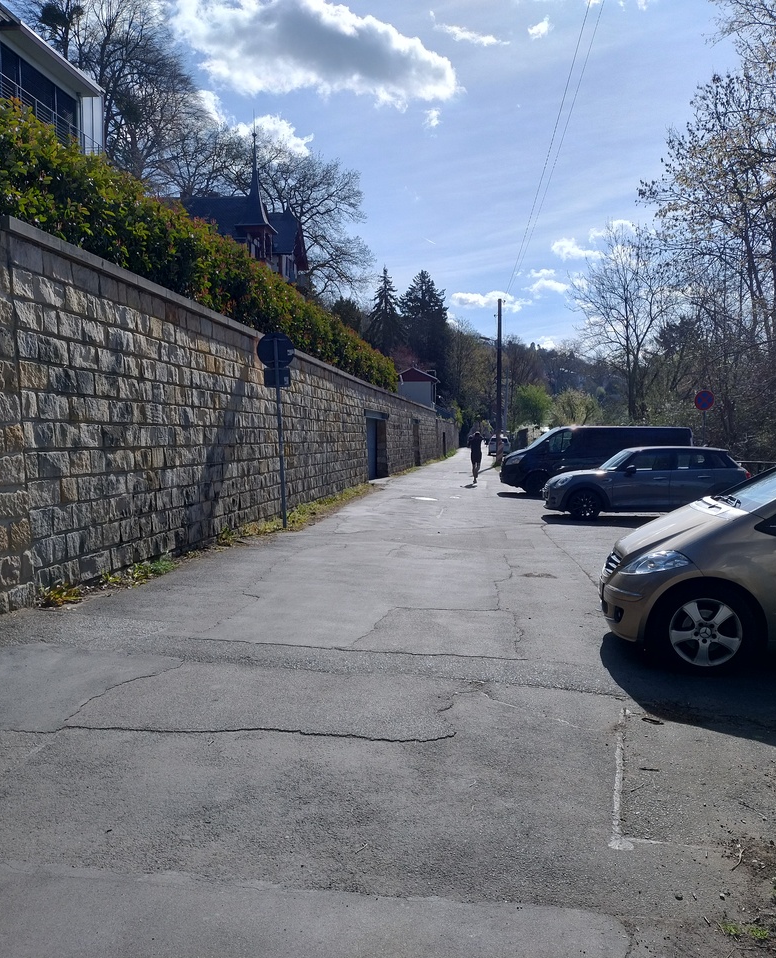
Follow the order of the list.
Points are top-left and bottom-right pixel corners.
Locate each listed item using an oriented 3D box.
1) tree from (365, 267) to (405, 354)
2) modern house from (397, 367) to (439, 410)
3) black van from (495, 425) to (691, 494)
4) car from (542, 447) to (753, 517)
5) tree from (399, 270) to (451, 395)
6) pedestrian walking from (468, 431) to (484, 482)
[{"bbox_3d":[-0.270,-15.600,100.000,5.000,14.500,5.000,0,2,0],"label":"tree"},{"bbox_3d":[2.100,-7.200,77.000,4.400,4.600,5.500,0,2,7],"label":"modern house"},{"bbox_3d":[5.900,-0.560,26.800,5.300,1.980,2.000,0,3,5],"label":"black van"},{"bbox_3d":[4.970,0.060,18.050,3.980,1.425,1.730,0,2,2],"label":"car"},{"bbox_3d":[3.950,-14.900,100.000,5.800,15.500,5.800,0,2,0],"label":"tree"},{"bbox_3d":[2.990,-0.730,31.300,0.550,1.750,0.550,0,2,7],"label":"pedestrian walking"}]

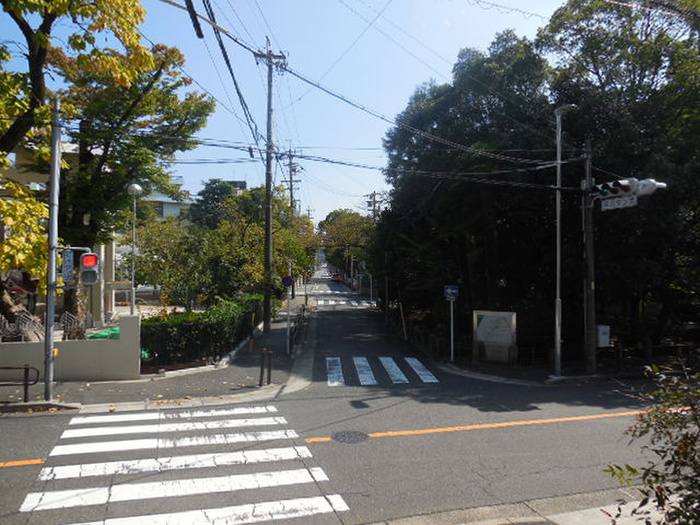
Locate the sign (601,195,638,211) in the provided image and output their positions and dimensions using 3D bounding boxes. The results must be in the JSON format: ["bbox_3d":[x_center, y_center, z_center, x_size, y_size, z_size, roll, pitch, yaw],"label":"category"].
[{"bbox_3d":[7.227,-1.588,13.559,0.050,0.310,1.160,1,0,-18],"label":"sign"}]

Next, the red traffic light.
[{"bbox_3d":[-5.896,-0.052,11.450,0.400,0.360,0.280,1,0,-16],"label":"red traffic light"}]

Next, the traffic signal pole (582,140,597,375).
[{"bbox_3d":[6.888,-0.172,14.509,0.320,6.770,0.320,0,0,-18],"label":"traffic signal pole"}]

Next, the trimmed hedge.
[{"bbox_3d":[-5.302,2.445,20.150,2.300,1.400,10.800,1,0,-4],"label":"trimmed hedge"}]

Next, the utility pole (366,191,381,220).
[{"bbox_3d":[2.955,-2.665,60.973,1.700,12.050,0.600,1,0,-3],"label":"utility pole"}]

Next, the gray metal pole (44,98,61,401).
[{"bbox_3d":[-6.634,-0.273,11.282,0.190,6.730,0.190,2,0,-14],"label":"gray metal pole"}]

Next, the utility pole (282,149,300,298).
[{"bbox_3d":[-5.158,-3.479,45.032,1.650,13.370,0.600,1,0,-3],"label":"utility pole"}]

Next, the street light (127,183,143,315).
[{"bbox_3d":[-6.626,0.277,15.488,0.440,5.370,0.440,1,0,-23],"label":"street light"}]

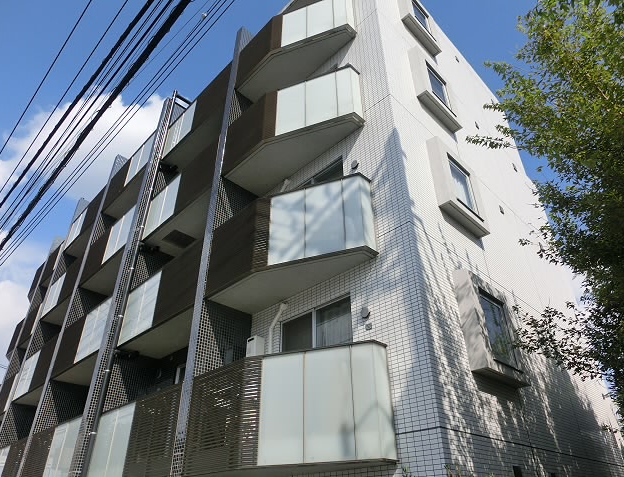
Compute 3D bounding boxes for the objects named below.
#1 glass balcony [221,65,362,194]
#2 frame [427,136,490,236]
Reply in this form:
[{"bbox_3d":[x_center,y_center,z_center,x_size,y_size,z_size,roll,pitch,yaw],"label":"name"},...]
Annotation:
[{"bbox_3d":[-0.441,-2.207,8.808,1.040,1.430,2.950,28,-42,-36],"label":"glass balcony"},{"bbox_3d":[2.650,-0.915,7.997,1.380,1.490,0.230,28,-42,-36],"label":"frame"}]

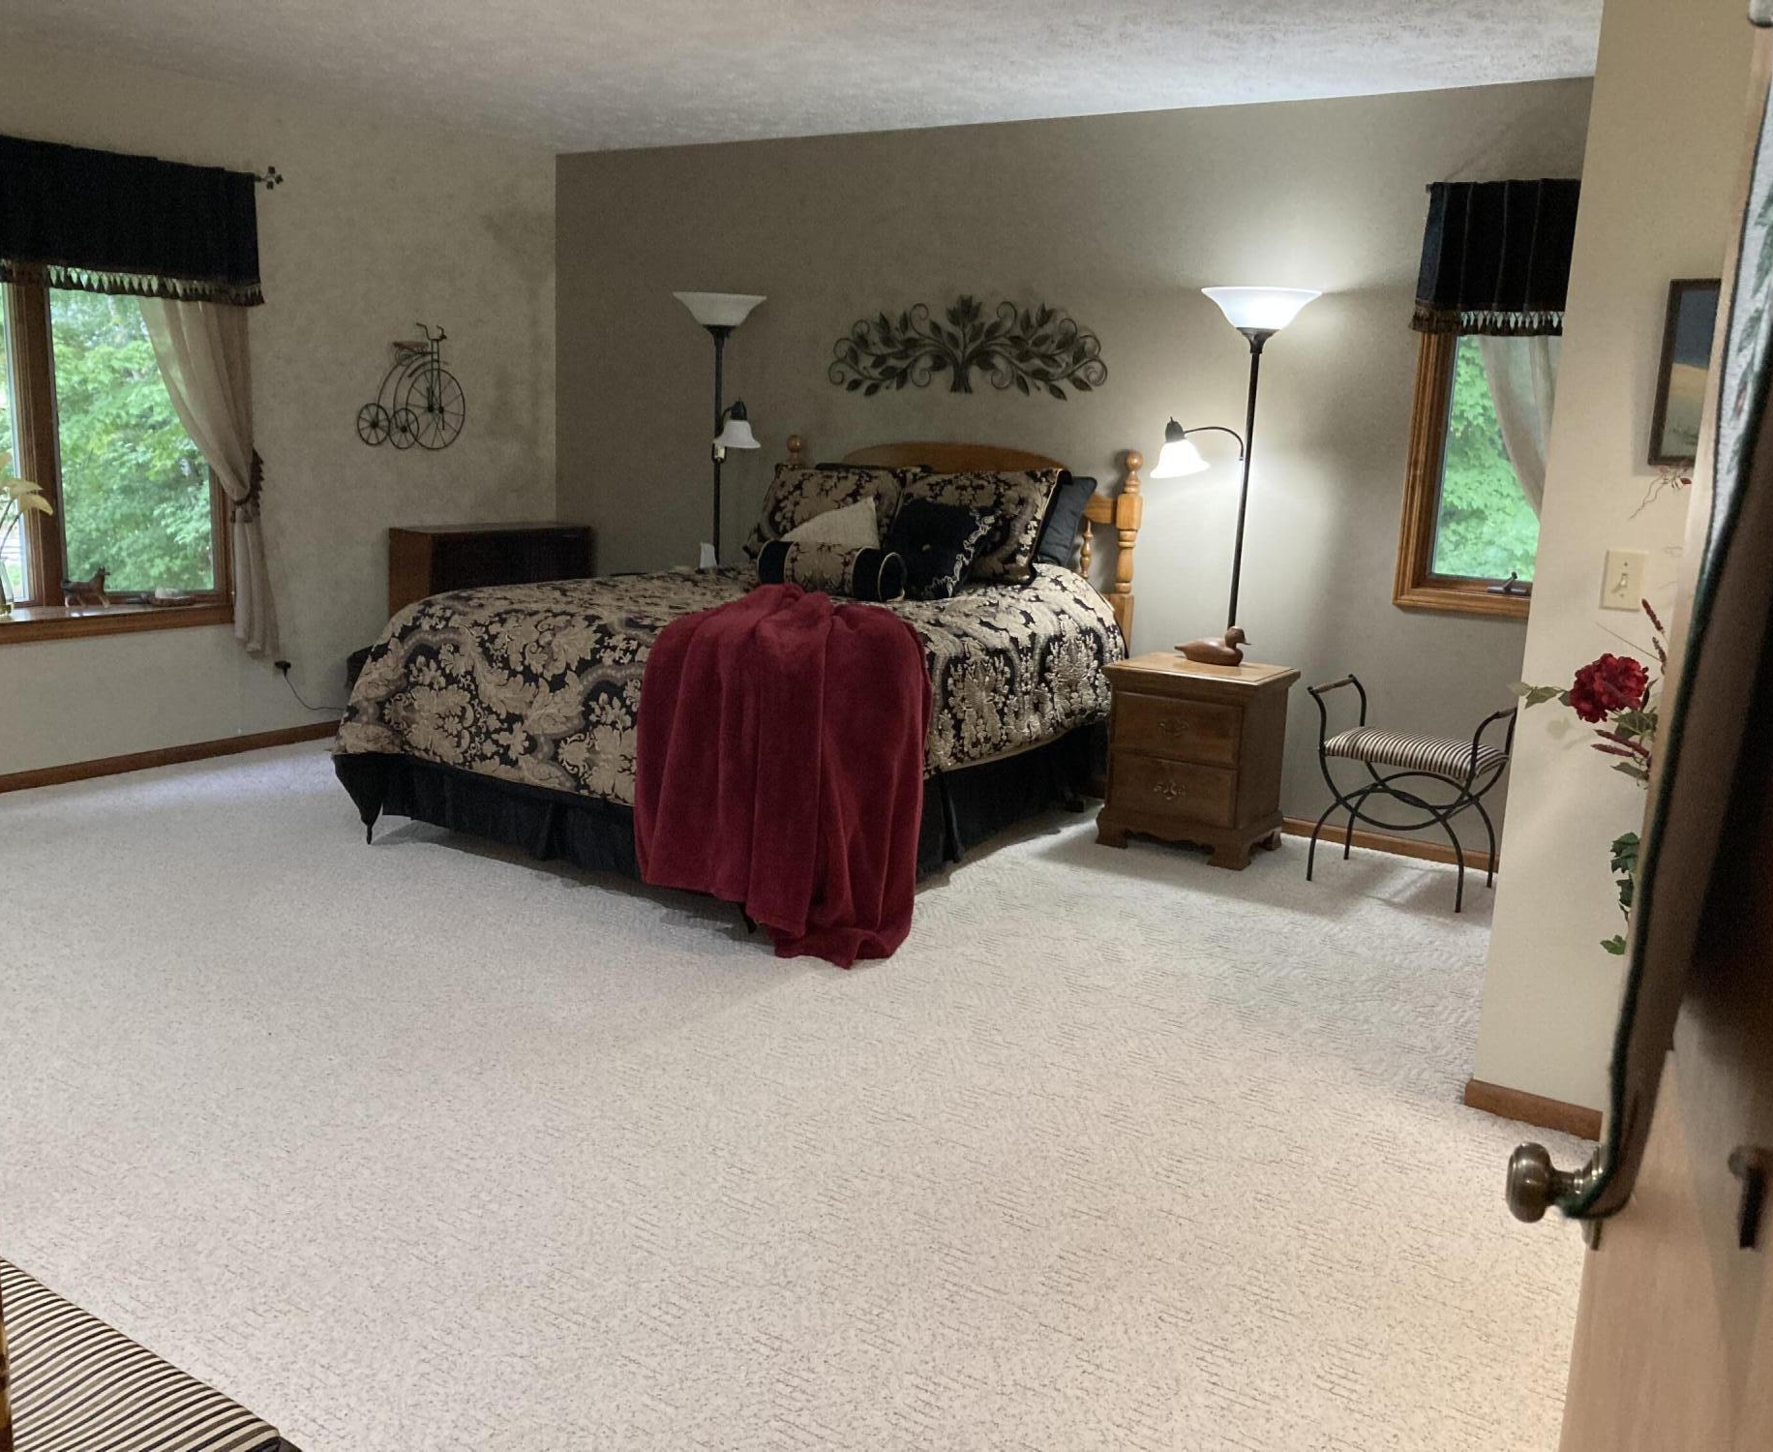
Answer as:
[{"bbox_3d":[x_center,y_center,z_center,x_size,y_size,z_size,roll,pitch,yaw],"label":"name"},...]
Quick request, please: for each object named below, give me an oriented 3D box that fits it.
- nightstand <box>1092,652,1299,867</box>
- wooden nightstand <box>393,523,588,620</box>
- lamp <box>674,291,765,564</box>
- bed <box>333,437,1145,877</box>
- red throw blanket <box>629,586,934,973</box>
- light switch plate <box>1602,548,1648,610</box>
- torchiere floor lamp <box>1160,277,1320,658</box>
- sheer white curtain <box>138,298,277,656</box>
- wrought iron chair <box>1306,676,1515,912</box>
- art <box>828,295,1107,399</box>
[{"bbox_3d":[1.037,0.108,5.229,0.530,0.605,0.400,10,14,33],"label":"nightstand"},{"bbox_3d":[-1.698,-0.442,6.799,0.290,0.830,0.870,10,14,33],"label":"wooden nightstand"},{"bbox_3d":[-0.623,-0.823,6.400,0.380,1.820,0.500,-3,12,-24],"label":"lamp"},{"bbox_3d":[-0.386,-0.308,5.237,1.800,1.290,2.150,10,14,33],"label":"bed"},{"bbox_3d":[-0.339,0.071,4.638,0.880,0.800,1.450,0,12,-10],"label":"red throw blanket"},{"bbox_3d":[1.413,-0.278,2.995,0.071,0.114,0.014,10,14,33],"label":"light switch plate"},{"bbox_3d":[1.139,-0.517,5.243,0.500,1.820,0.380,3,11,2],"label":"torchiere floor lamp"},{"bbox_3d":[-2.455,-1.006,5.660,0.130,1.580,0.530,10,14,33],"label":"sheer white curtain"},{"bbox_3d":[1.634,0.197,4.877,0.600,0.615,0.360,10,14,33],"label":"wrought iron chair"},{"bbox_3d":[0.277,-1.426,5.923,1.237,0.385,0.040,10,14,33],"label":"art"}]

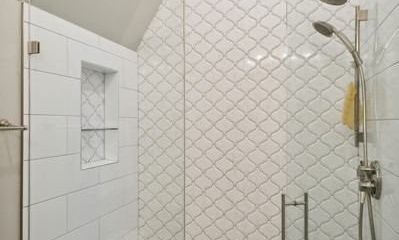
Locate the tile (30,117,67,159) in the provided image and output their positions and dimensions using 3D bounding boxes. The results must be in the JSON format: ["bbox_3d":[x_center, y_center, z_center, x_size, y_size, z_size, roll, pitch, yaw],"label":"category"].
[{"bbox_3d":[-0.728,0.081,1.367,0.010,0.202,0.235,0,-1,20],"label":"tile"}]

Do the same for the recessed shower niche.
[{"bbox_3d":[-0.646,-0.021,1.746,0.109,0.602,0.341,0,-1,20],"label":"recessed shower niche"}]

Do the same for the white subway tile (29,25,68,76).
[{"bbox_3d":[-0.728,-0.327,1.370,0.010,0.202,0.235,0,-1,20],"label":"white subway tile"}]

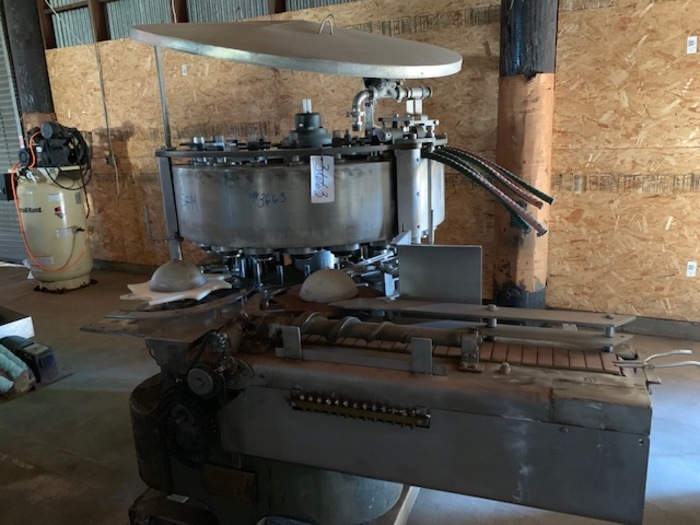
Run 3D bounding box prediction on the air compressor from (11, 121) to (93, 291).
[{"bbox_3d":[-3.204,-0.593,5.624,0.760,1.765,0.720,5,16,26],"label":"air compressor"}]

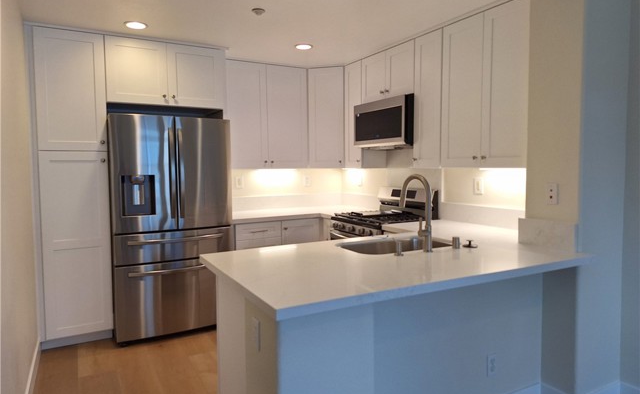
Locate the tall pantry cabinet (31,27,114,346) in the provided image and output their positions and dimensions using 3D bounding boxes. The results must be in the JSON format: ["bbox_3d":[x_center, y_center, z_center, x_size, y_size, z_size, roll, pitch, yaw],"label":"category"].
[{"bbox_3d":[-2.007,-0.071,3.503,0.462,2.359,0.645,-2,4,-28],"label":"tall pantry cabinet"}]

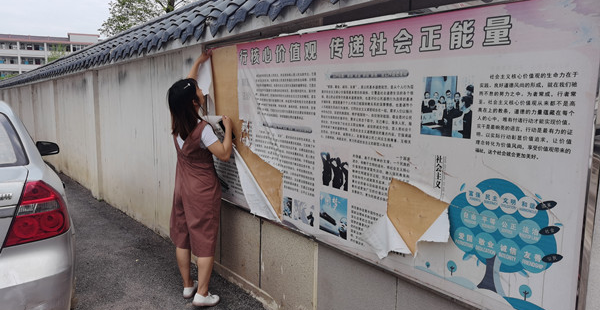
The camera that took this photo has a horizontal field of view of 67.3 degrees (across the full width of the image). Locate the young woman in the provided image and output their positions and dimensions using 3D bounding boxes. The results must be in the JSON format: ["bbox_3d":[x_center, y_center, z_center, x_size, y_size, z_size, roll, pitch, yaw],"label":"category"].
[{"bbox_3d":[-0.707,0.142,3.311,0.680,1.800,0.560,8,10,44],"label":"young woman"}]

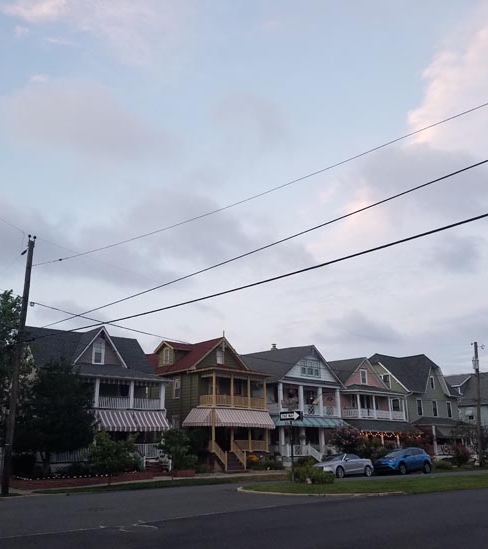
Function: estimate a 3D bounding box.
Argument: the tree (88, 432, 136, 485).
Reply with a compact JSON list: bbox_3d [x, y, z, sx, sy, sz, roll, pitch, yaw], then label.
[{"bbox_3d":[-5.960,8.193,24.593,2.040,2.340,2.040,14,-23,-39],"label":"tree"}]

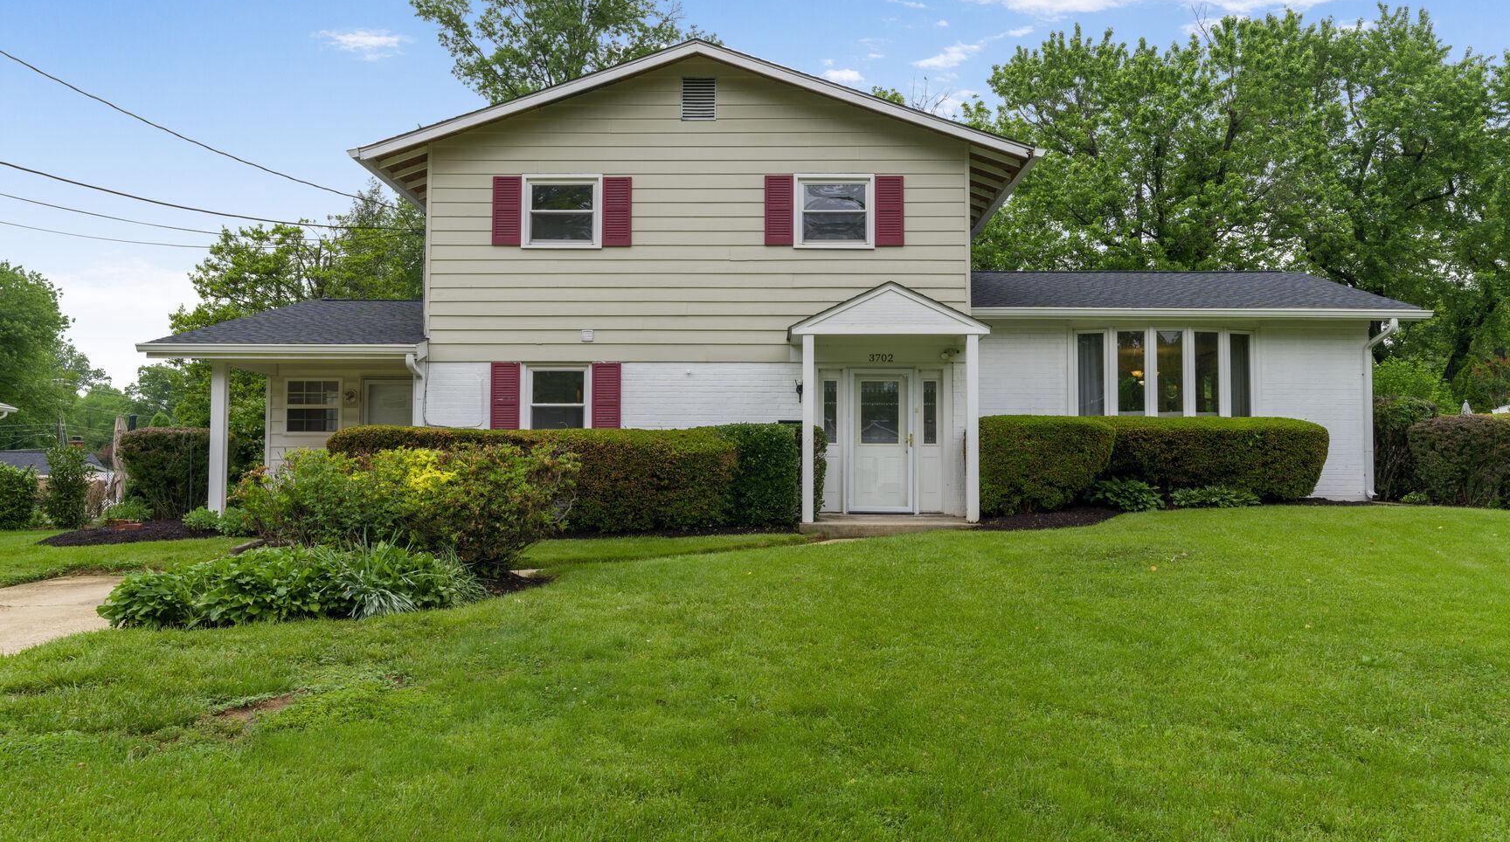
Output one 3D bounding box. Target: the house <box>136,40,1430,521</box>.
[{"bbox_3d":[1.000,-1.794,20.222,19.400,6.900,10.400,0,-3,0],"label":"house"}]

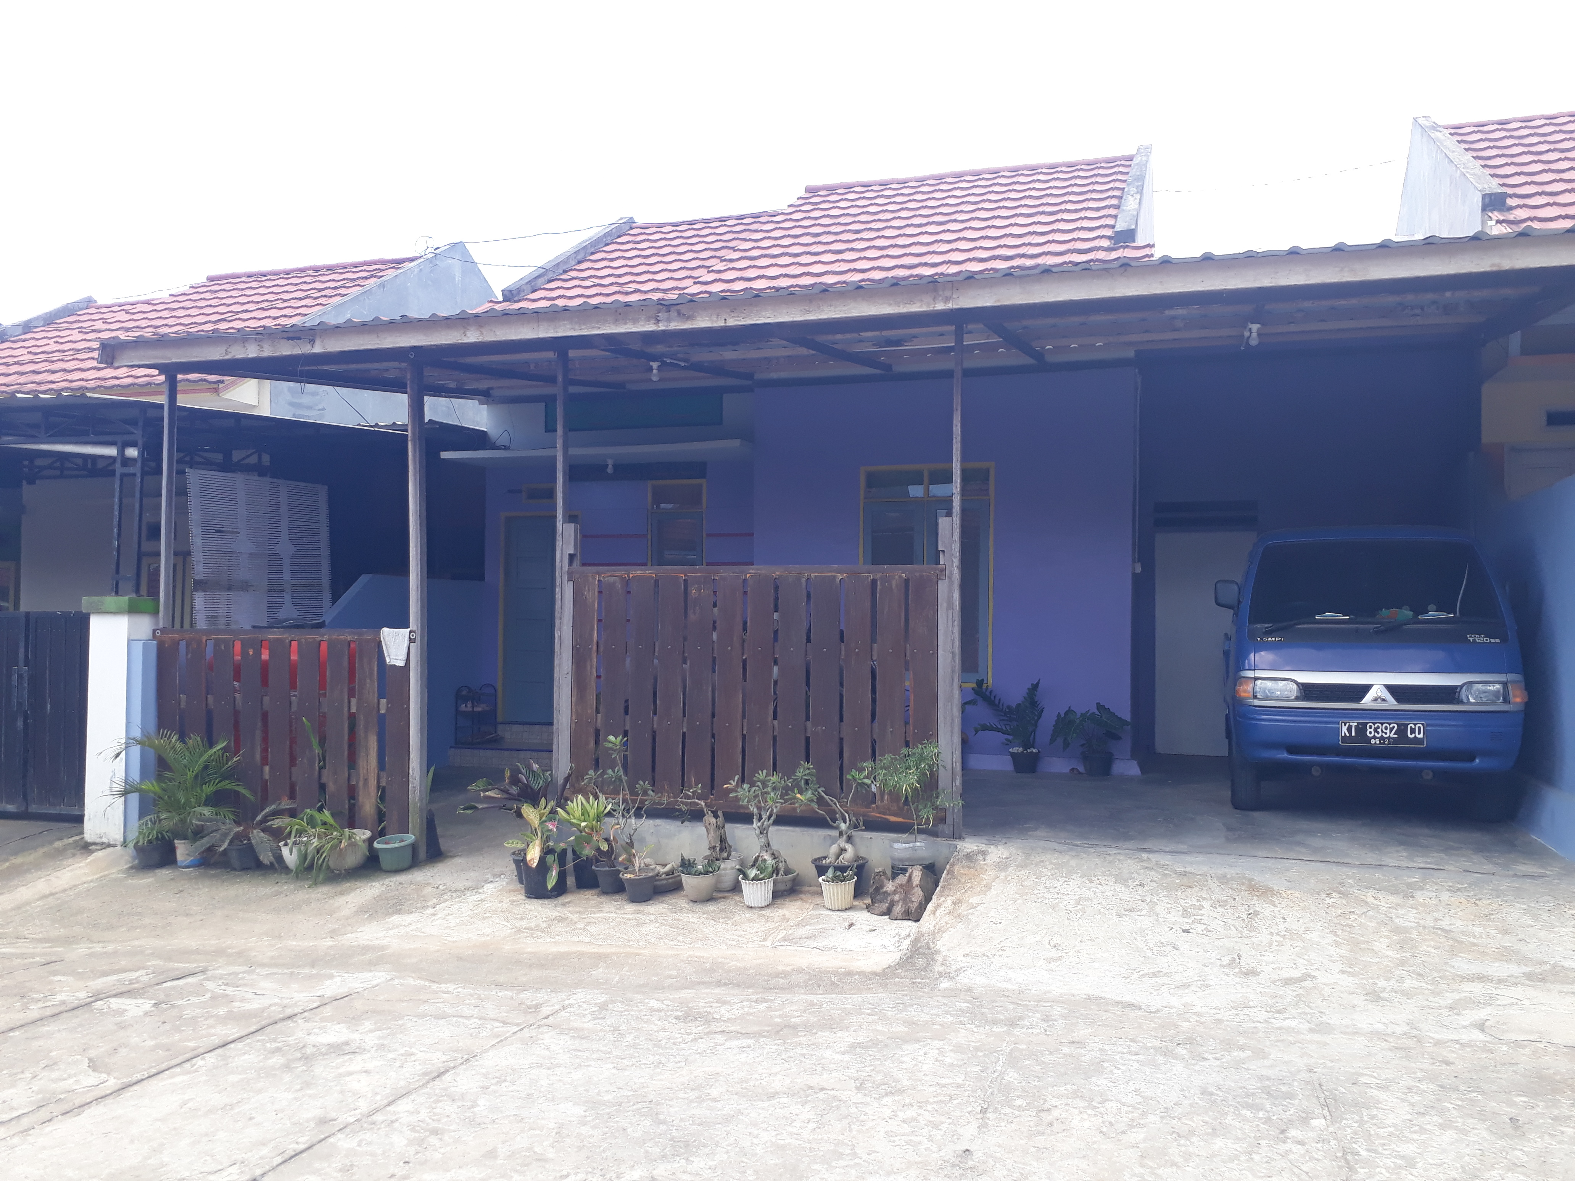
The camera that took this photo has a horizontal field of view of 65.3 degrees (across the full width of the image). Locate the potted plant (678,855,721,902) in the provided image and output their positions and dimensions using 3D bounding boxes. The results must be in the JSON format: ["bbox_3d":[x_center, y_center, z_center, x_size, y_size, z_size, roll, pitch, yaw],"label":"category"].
[{"bbox_3d":[-0.467,1.511,6.481,0.205,0.230,0.205,1,-1,0],"label":"potted plant"}]

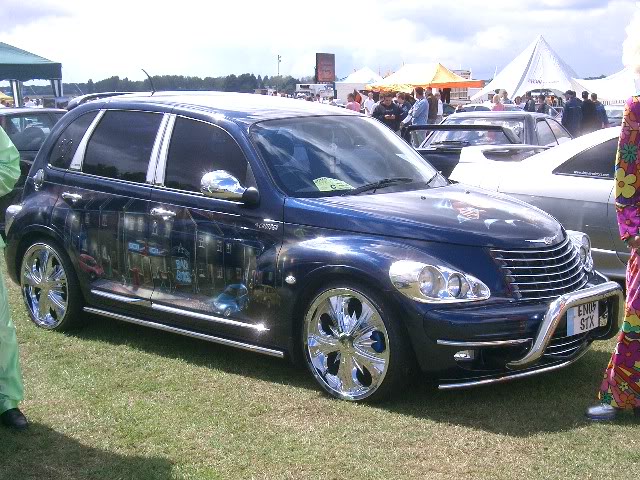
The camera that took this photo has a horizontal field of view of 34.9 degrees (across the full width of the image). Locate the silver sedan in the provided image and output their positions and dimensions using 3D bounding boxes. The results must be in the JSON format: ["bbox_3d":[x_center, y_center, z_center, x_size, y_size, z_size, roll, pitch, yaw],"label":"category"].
[{"bbox_3d":[3.318,-0.224,7.963,4.370,1.330,1.760,7,10,45],"label":"silver sedan"}]

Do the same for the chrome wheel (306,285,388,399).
[{"bbox_3d":[0.176,0.509,5.110,0.565,0.565,0.200,6,10,41],"label":"chrome wheel"}]

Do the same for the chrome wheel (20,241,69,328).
[{"bbox_3d":[-1.786,0.297,6.827,0.565,0.565,0.200,6,10,41],"label":"chrome wheel"}]

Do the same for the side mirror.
[{"bbox_3d":[-0.479,-0.274,5.361,0.160,0.170,0.250,6,10,41],"label":"side mirror"}]

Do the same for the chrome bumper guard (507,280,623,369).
[{"bbox_3d":[1.267,0.389,5.069,0.240,0.360,1.000,6,10,41],"label":"chrome bumper guard"}]

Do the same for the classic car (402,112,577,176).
[{"bbox_3d":[2.426,-0.880,12.760,1.680,1.380,4.200,4,9,30],"label":"classic car"}]

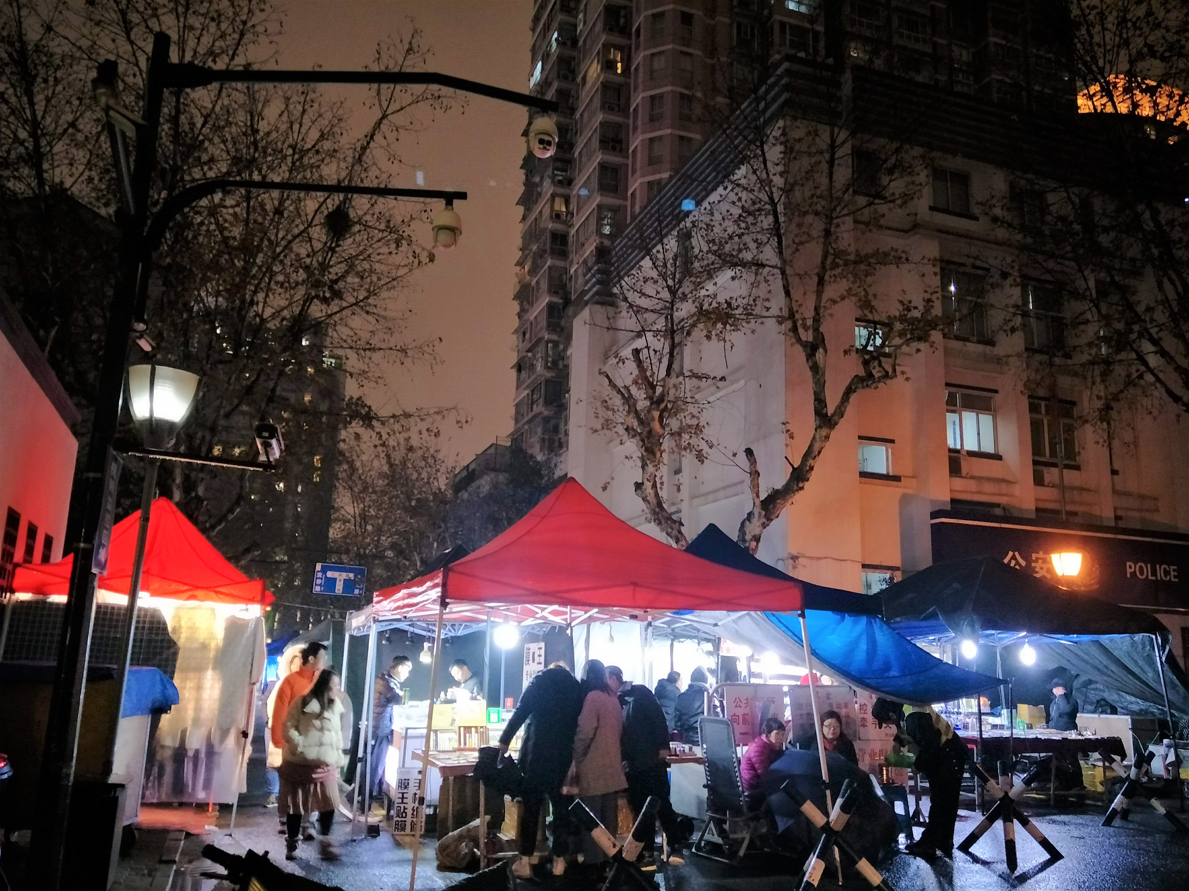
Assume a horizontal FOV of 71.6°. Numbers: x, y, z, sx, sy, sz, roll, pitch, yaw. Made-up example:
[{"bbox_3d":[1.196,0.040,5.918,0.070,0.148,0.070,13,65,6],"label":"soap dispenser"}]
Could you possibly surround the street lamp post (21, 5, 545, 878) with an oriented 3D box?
[{"bbox_3d":[-2.194,-0.134,5.892,3.600,6.250,0.600,2,-13,0],"label":"street lamp post"}]

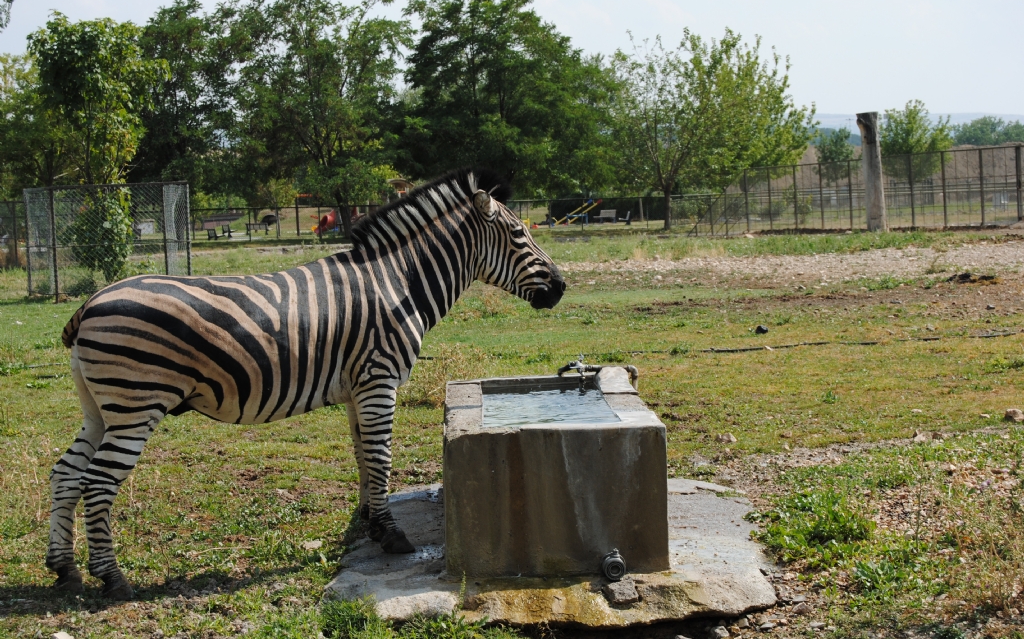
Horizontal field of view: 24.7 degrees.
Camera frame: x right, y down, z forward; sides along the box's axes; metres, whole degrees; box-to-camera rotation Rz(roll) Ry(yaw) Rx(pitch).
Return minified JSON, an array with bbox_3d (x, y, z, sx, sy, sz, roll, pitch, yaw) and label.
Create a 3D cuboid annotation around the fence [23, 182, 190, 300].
[{"bbox_3d":[-5.959,-1.147,34.409,2.000,1.647,1.650,-4,4,-24],"label":"fence"}]

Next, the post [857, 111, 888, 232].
[{"bbox_3d":[11.581,-4.598,75.000,0.700,3.850,0.700,-2,3,0],"label":"post"}]

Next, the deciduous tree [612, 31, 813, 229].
[{"bbox_3d":[8.630,-8.154,101.000,8.300,8.400,7.800,-2,3,0],"label":"deciduous tree"}]

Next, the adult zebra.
[{"bbox_3d":[-0.860,0.231,9.850,2.100,1.680,0.520,-3,3,-15],"label":"adult zebra"}]

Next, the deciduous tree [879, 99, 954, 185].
[{"bbox_3d":[21.550,-8.605,125.000,3.800,6.000,3.700,-2,3,0],"label":"deciduous tree"}]

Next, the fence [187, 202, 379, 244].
[{"bbox_3d":[-10.524,-4.454,108.000,9.000,1.700,0.100,-2,3,0],"label":"fence"}]

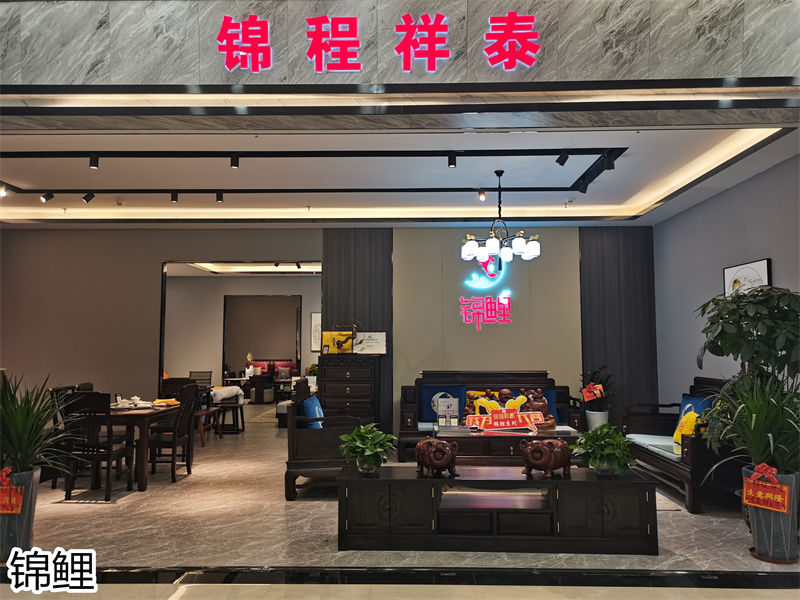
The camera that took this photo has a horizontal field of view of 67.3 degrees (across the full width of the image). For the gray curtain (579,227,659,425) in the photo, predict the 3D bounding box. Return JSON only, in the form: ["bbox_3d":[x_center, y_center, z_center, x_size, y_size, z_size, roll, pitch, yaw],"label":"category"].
[{"bbox_3d":[2.928,0.520,8.012,1.006,3.049,0.080,0,-4,1],"label":"gray curtain"}]

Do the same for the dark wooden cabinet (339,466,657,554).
[{"bbox_3d":[0.698,1.567,4.531,2.270,0.505,0.480,0,-4,1],"label":"dark wooden cabinet"}]

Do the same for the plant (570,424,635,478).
[{"bbox_3d":[1.539,1.131,4.545,0.480,0.400,0.450,0,-4,0],"label":"plant"}]

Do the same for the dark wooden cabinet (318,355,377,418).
[{"bbox_3d":[-0.677,1.407,7.991,0.740,1.300,0.460,0,-4,1],"label":"dark wooden cabinet"}]

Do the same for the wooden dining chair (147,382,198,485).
[{"bbox_3d":[-2.576,1.460,6.641,0.510,1.000,0.450,0,-4,4],"label":"wooden dining chair"}]

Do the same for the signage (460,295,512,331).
[{"bbox_3d":[1.154,0.180,8.089,0.673,0.500,0.050,0,-4,1],"label":"signage"}]

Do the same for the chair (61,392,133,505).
[{"bbox_3d":[-2.934,1.408,5.911,0.460,1.005,0.510,0,-4,4],"label":"chair"}]

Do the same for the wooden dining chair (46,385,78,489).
[{"bbox_3d":[-3.320,1.424,6.364,0.480,1.010,0.480,0,-4,-1],"label":"wooden dining chair"}]

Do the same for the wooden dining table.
[{"bbox_3d":[-2.910,1.568,6.625,0.840,0.760,1.400,0,-4,0],"label":"wooden dining table"}]

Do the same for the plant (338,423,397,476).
[{"bbox_3d":[-0.249,1.130,4.580,0.440,0.370,0.420,0,-4,1],"label":"plant"}]

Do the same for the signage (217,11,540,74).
[{"bbox_3d":[-0.143,-1.666,3.890,2.100,0.410,0.060,0,-4,1],"label":"signage"}]

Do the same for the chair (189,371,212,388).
[{"bbox_3d":[-3.531,1.734,10.403,0.450,0.968,0.480,0,-4,-6],"label":"chair"}]

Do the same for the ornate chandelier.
[{"bbox_3d":[1.037,-0.830,6.259,0.830,1.050,0.820,0,-4,1],"label":"ornate chandelier"}]

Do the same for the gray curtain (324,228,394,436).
[{"bbox_3d":[-0.574,0.531,8.085,0.956,3.036,0.080,0,-4,1],"label":"gray curtain"}]

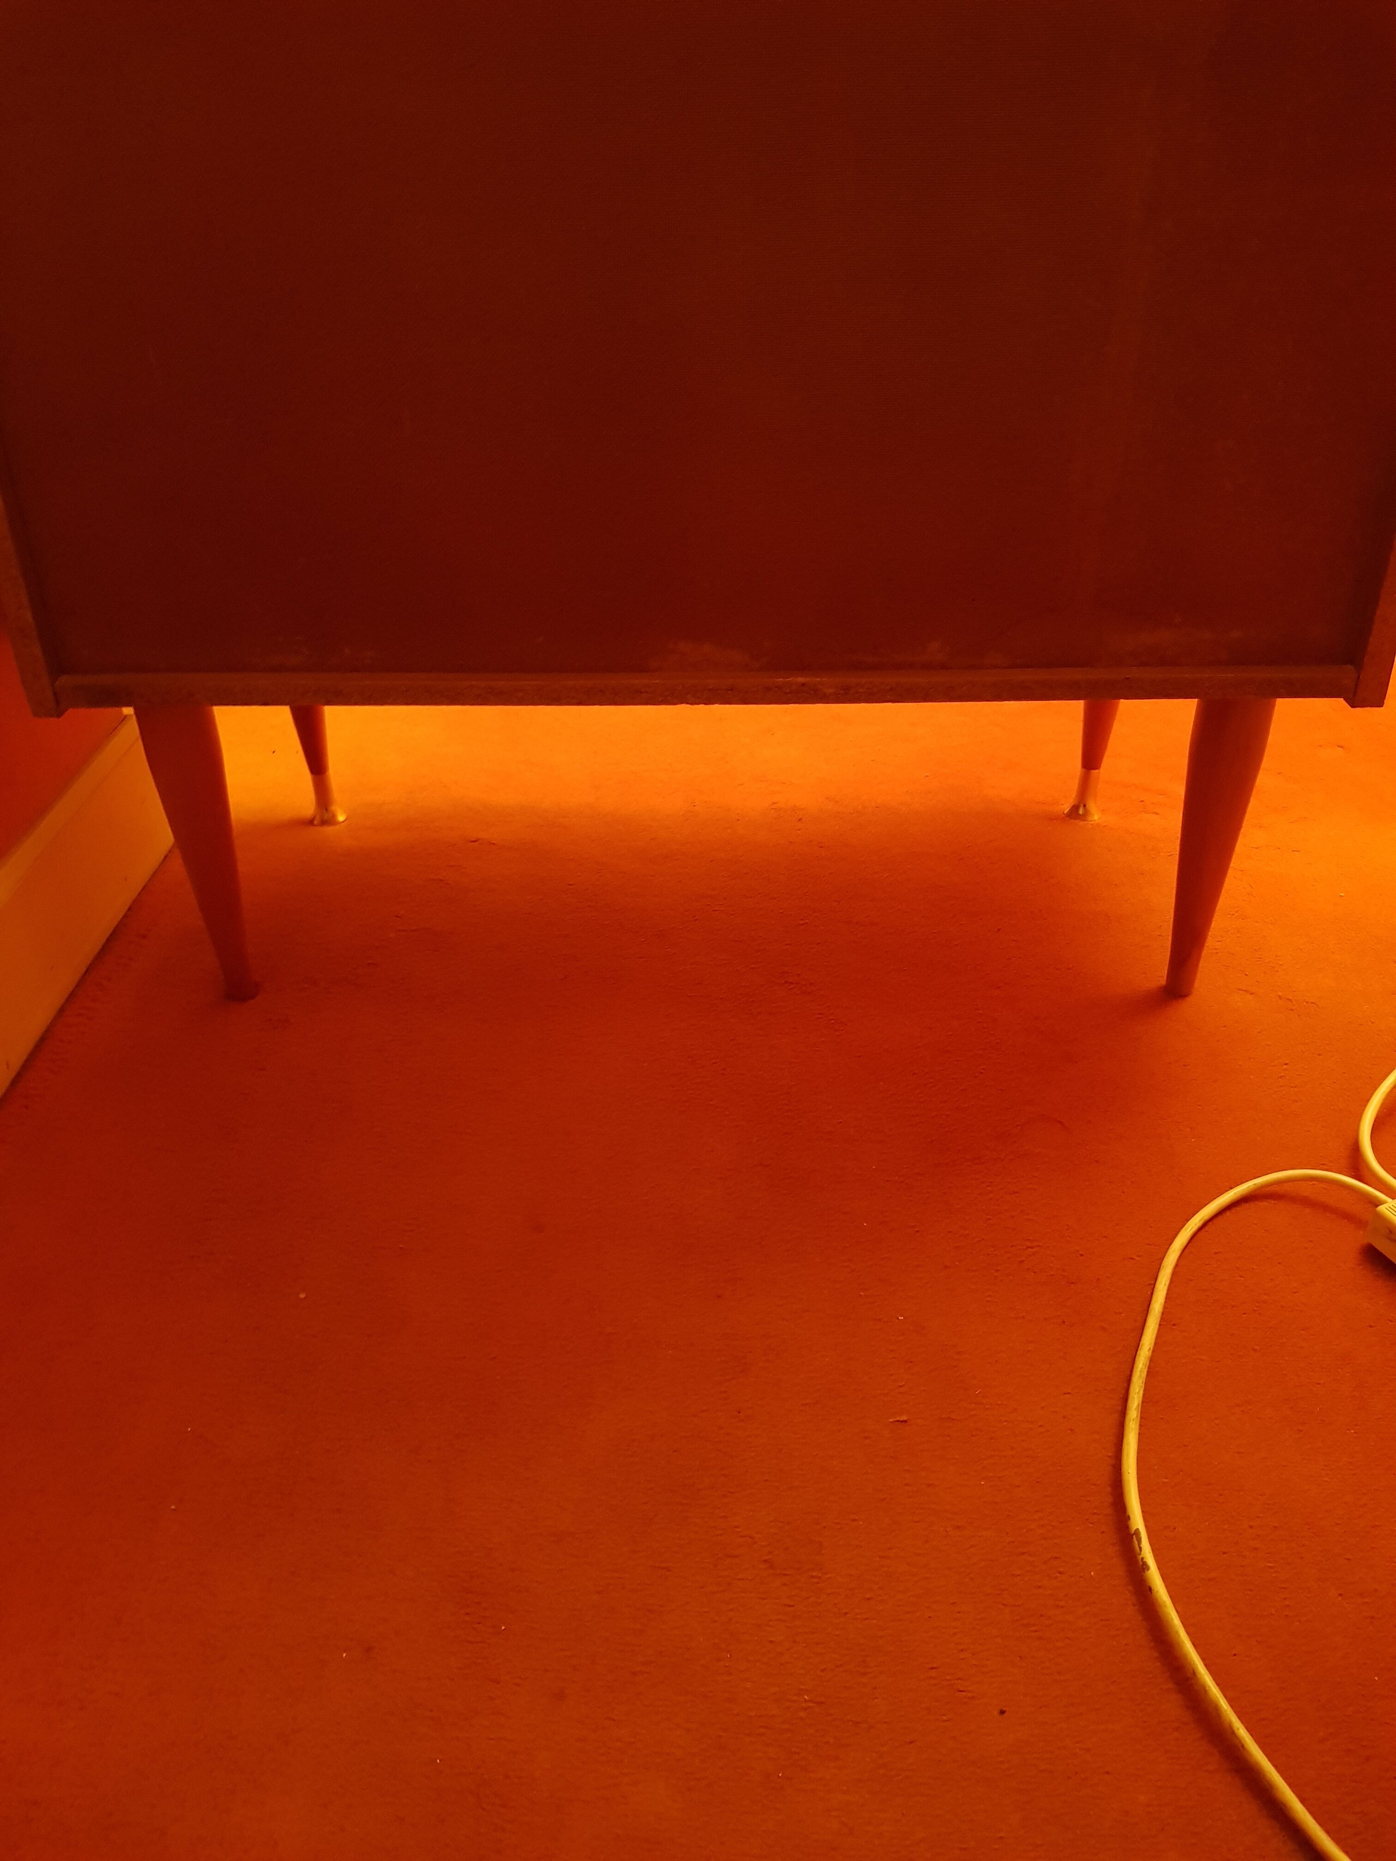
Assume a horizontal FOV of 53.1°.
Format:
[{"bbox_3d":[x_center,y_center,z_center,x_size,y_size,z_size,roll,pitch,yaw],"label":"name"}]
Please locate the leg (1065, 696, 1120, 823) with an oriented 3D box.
[{"bbox_3d":[0.315,-0.192,1.093,0.046,0.228,0.046,0,31,1],"label":"leg"}]

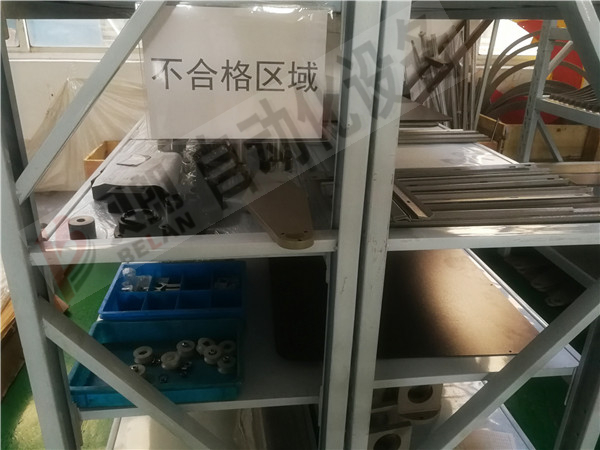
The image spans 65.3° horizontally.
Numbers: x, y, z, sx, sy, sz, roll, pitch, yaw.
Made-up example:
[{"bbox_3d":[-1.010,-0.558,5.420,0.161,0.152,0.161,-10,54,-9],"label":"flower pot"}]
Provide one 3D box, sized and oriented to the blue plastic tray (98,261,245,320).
[{"bbox_3d":[-0.356,0.210,1.392,0.382,0.075,0.280,-1,23,-6],"label":"blue plastic tray"}]

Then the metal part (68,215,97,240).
[{"bbox_3d":[-0.416,0.012,0.902,0.046,0.043,0.046,-2,23,-8],"label":"metal part"}]

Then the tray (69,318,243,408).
[{"bbox_3d":[-0.323,0.325,1.121,0.383,0.060,0.256,0,23,-4],"label":"tray"}]

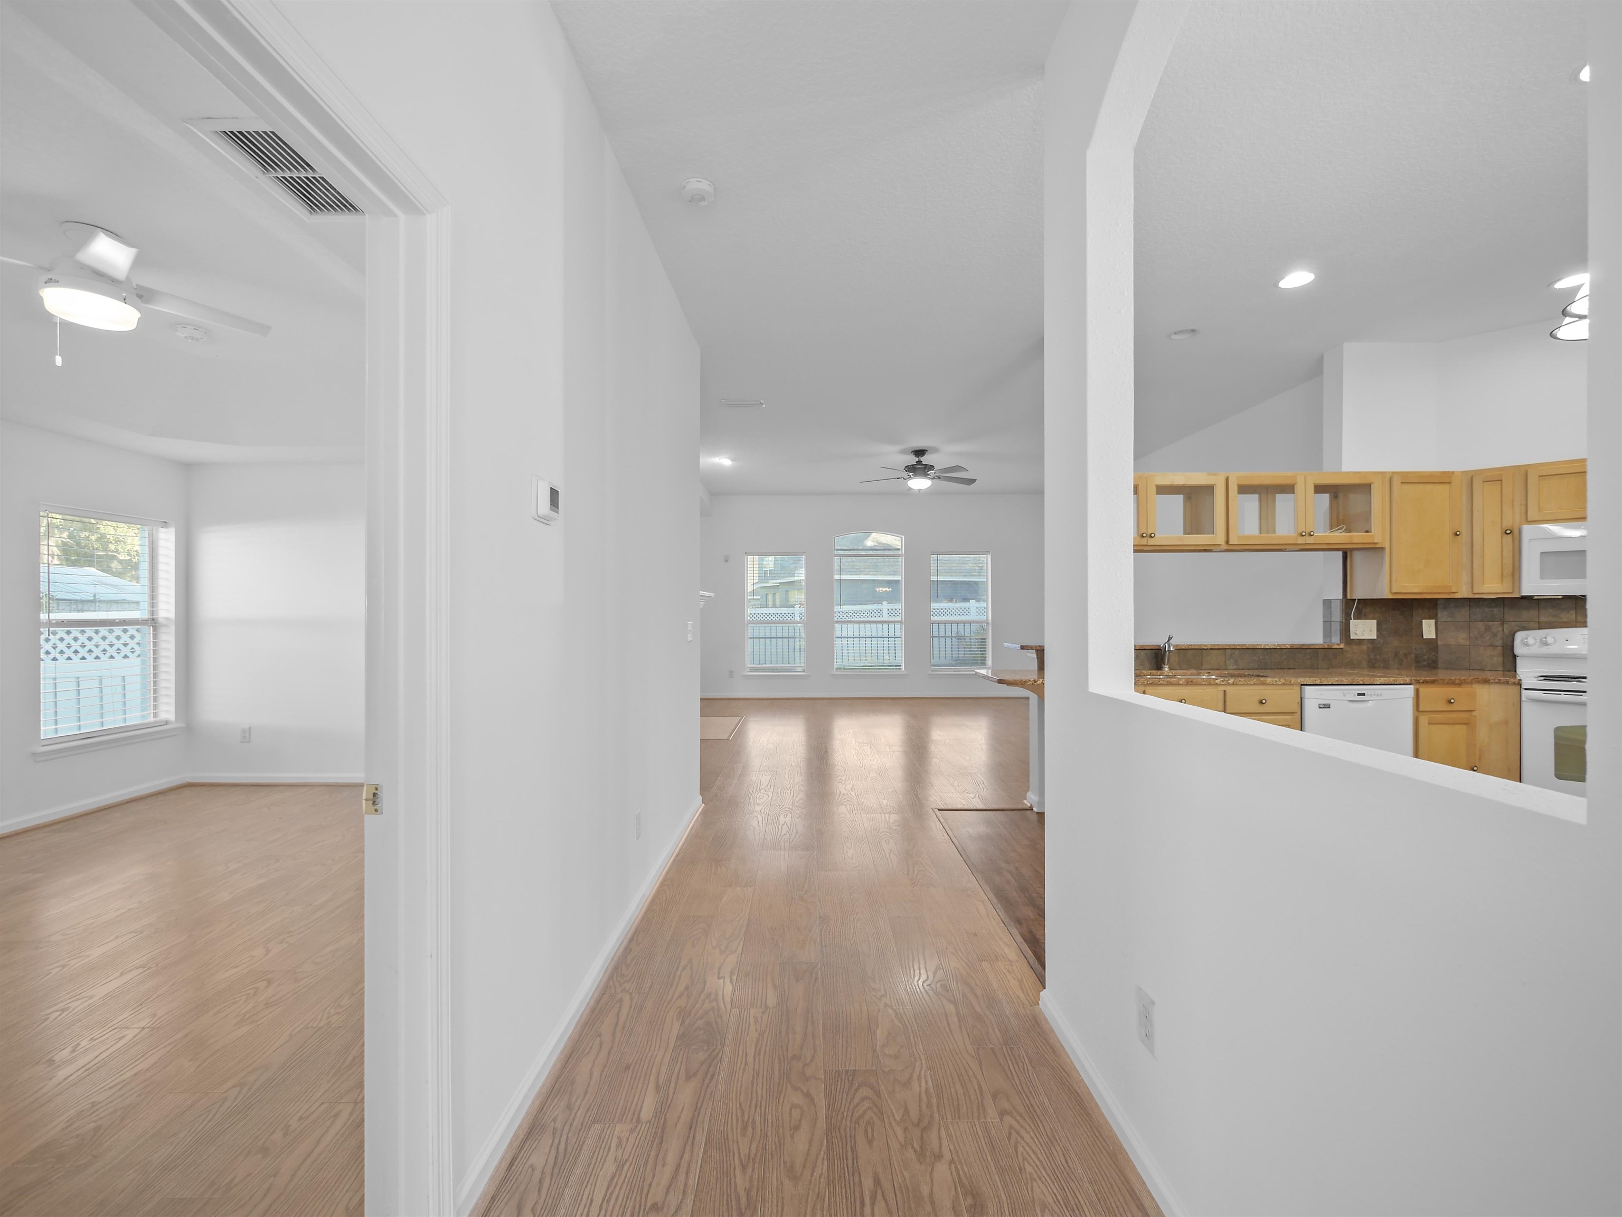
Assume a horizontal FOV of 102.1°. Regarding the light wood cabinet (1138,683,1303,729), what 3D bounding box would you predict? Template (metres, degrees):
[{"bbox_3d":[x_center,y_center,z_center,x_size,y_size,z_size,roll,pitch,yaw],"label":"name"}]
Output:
[{"bbox_3d":[2.236,0.864,3.878,0.910,0.876,0.620,0,0,0],"label":"light wood cabinet"}]

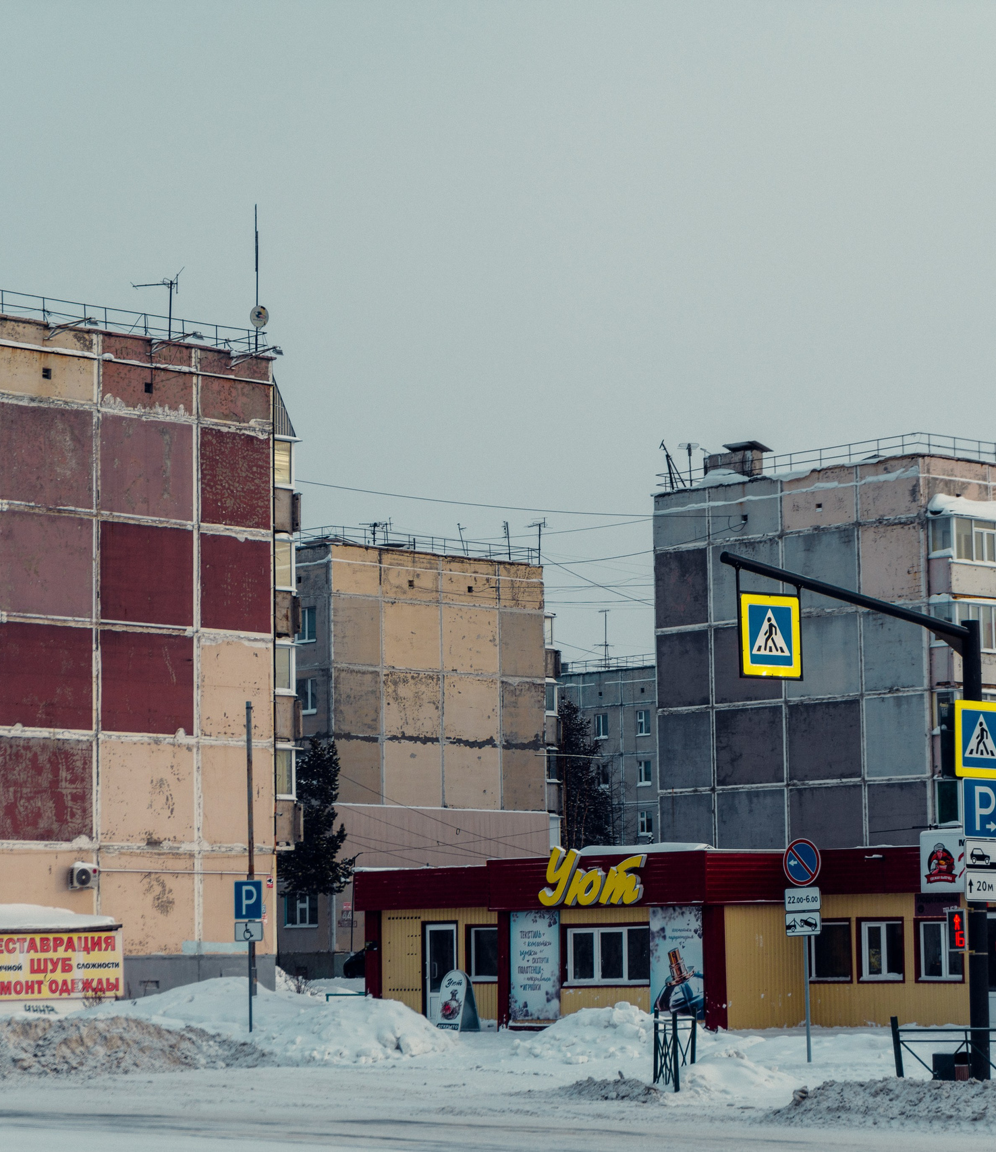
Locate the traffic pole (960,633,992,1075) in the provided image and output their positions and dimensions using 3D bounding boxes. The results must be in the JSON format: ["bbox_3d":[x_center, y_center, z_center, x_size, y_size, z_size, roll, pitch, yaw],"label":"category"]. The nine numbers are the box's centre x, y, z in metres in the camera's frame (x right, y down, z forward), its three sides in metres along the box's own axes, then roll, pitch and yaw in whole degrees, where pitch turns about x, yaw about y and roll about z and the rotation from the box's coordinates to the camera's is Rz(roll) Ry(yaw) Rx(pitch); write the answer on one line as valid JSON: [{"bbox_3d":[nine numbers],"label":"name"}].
[{"bbox_3d":[5.710,3.290,40.102,0.230,5.527,0.230,-1,-6,0],"label":"traffic pole"}]

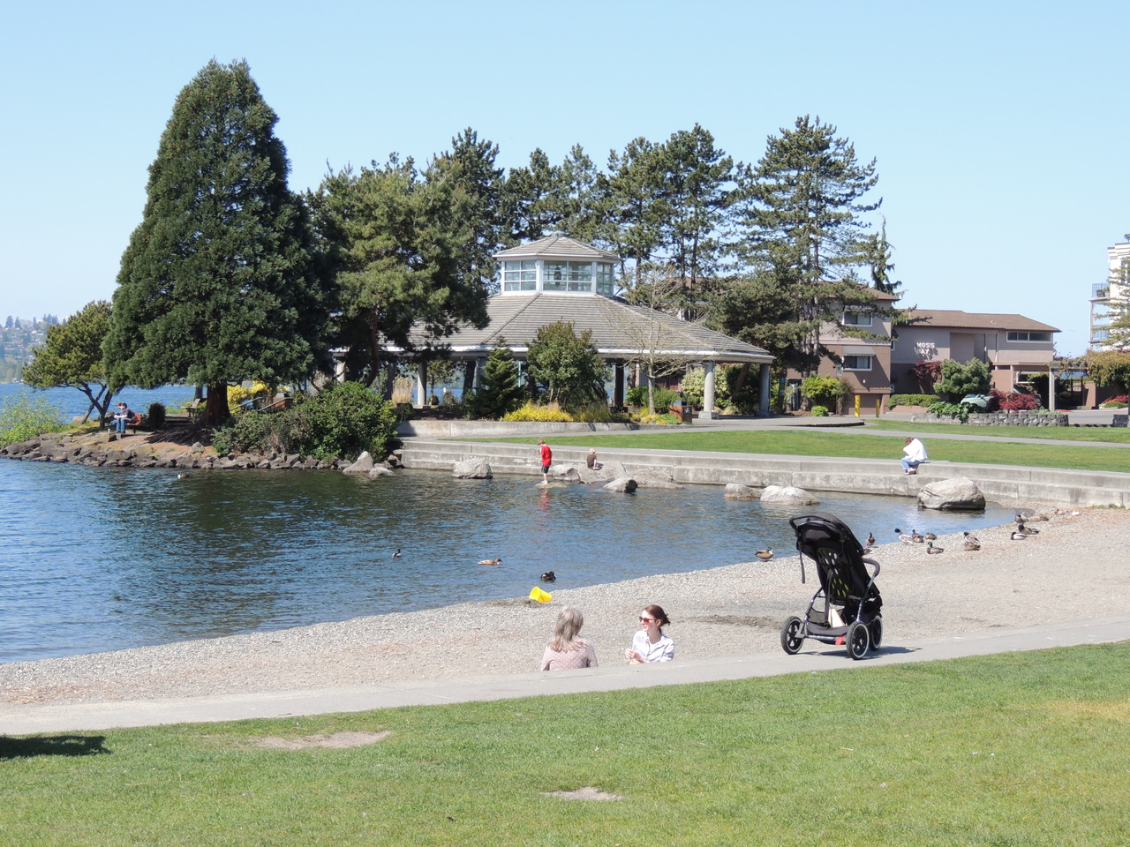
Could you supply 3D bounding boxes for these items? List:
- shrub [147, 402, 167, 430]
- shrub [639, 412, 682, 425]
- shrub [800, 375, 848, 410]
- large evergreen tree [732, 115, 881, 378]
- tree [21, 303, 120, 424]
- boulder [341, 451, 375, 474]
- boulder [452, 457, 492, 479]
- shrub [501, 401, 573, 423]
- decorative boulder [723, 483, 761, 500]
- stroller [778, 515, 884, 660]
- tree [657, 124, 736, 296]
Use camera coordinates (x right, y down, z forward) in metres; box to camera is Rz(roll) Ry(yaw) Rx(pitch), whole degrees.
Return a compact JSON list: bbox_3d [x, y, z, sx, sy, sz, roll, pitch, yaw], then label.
[{"bbox_3d":[-17.416,-0.328,104.500,0.780,1.120,0.780,1,1,0],"label":"shrub"},{"bbox_3d":[4.225,-0.253,108.000,1.850,0.560,1.300,1,1,0],"label":"shrub"},{"bbox_3d":[13.229,-1.510,125.000,2.400,1.950,2.200,1,1,6],"label":"shrub"},{"bbox_3d":[13.065,-8.591,132.000,8.000,15.800,7.600,0,1,0],"label":"large evergreen tree"},{"bbox_3d":[-19.630,-2.368,98.000,4.200,5.150,4.000,0,1,-11],"label":"tree"},{"bbox_3d":[-7.126,1.349,84.100,1.100,0.800,0.950,1,1,0],"label":"boulder"},{"bbox_3d":[-2.909,1.426,77.200,1.300,0.720,1.050,1,1,0],"label":"boulder"},{"bbox_3d":[-1.207,-0.501,103.000,3.050,0.900,1.500,0,1,0],"label":"shrub"},{"bbox_3d":[4.634,1.810,64.100,0.980,0.470,0.800,1,1,0],"label":"decorative boulder"},{"bbox_3d":[2.260,1.280,19.400,0.620,1.100,0.980,1,1,40],"label":"stroller"},{"bbox_3d":[7.545,-8.855,140.003,4.700,16.665,4.700,1,1,0],"label":"tree"}]

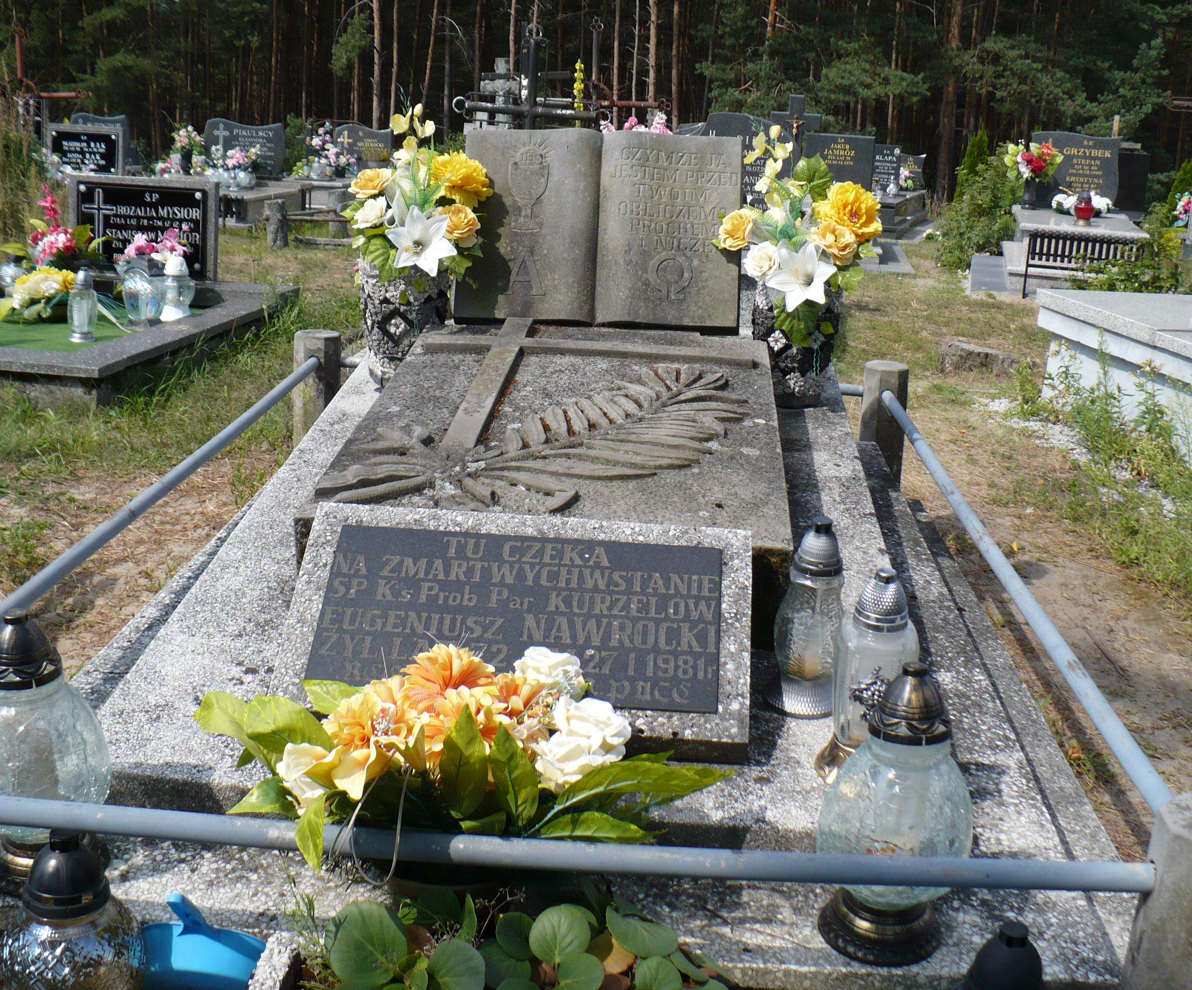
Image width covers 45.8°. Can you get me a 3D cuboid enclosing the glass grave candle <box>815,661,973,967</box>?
[{"bbox_3d":[0.344,0.355,1.630,0.179,0.345,0.179,3,17,3],"label":"glass grave candle"}]

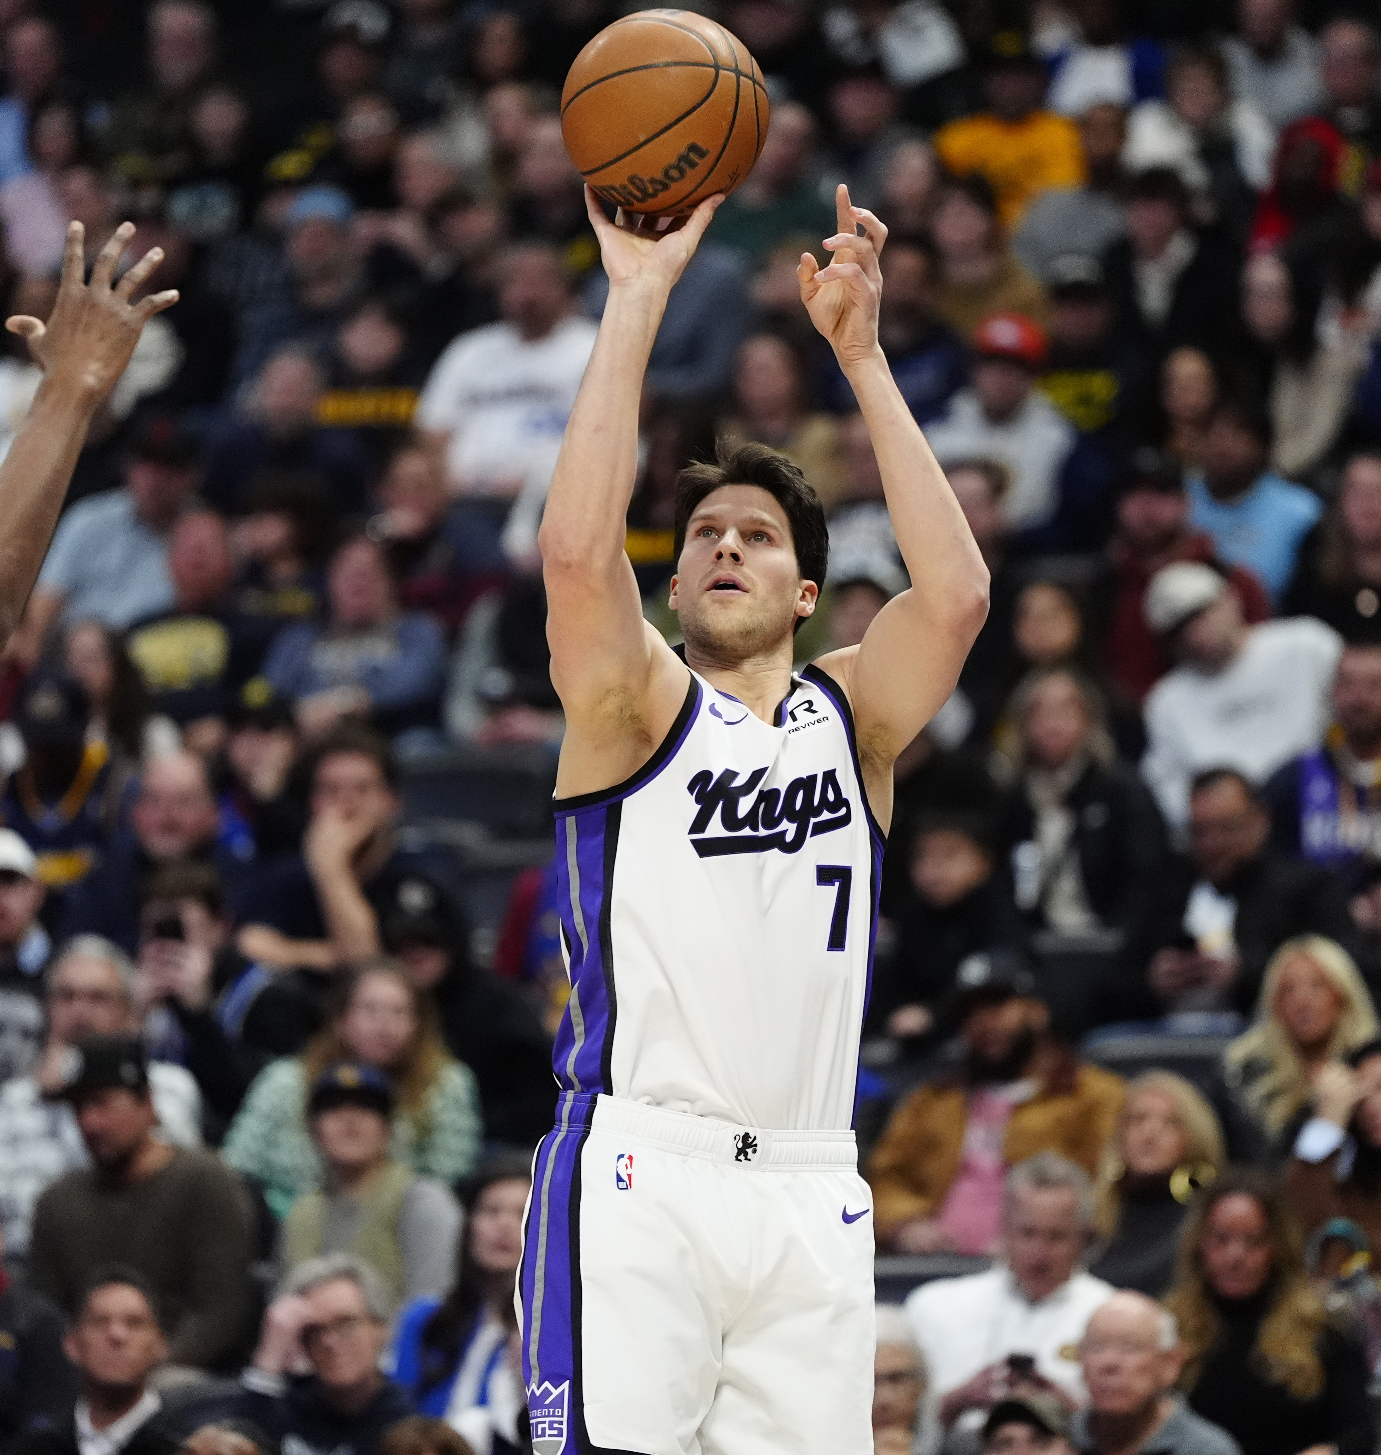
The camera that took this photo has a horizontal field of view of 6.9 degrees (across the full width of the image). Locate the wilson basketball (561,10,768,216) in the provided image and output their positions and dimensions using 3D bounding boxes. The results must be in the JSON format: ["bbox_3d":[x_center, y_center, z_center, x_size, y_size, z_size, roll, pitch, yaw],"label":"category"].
[{"bbox_3d":[-0.029,-0.711,13.170,0.240,0.240,0.240,0,-3,0],"label":"wilson basketball"}]

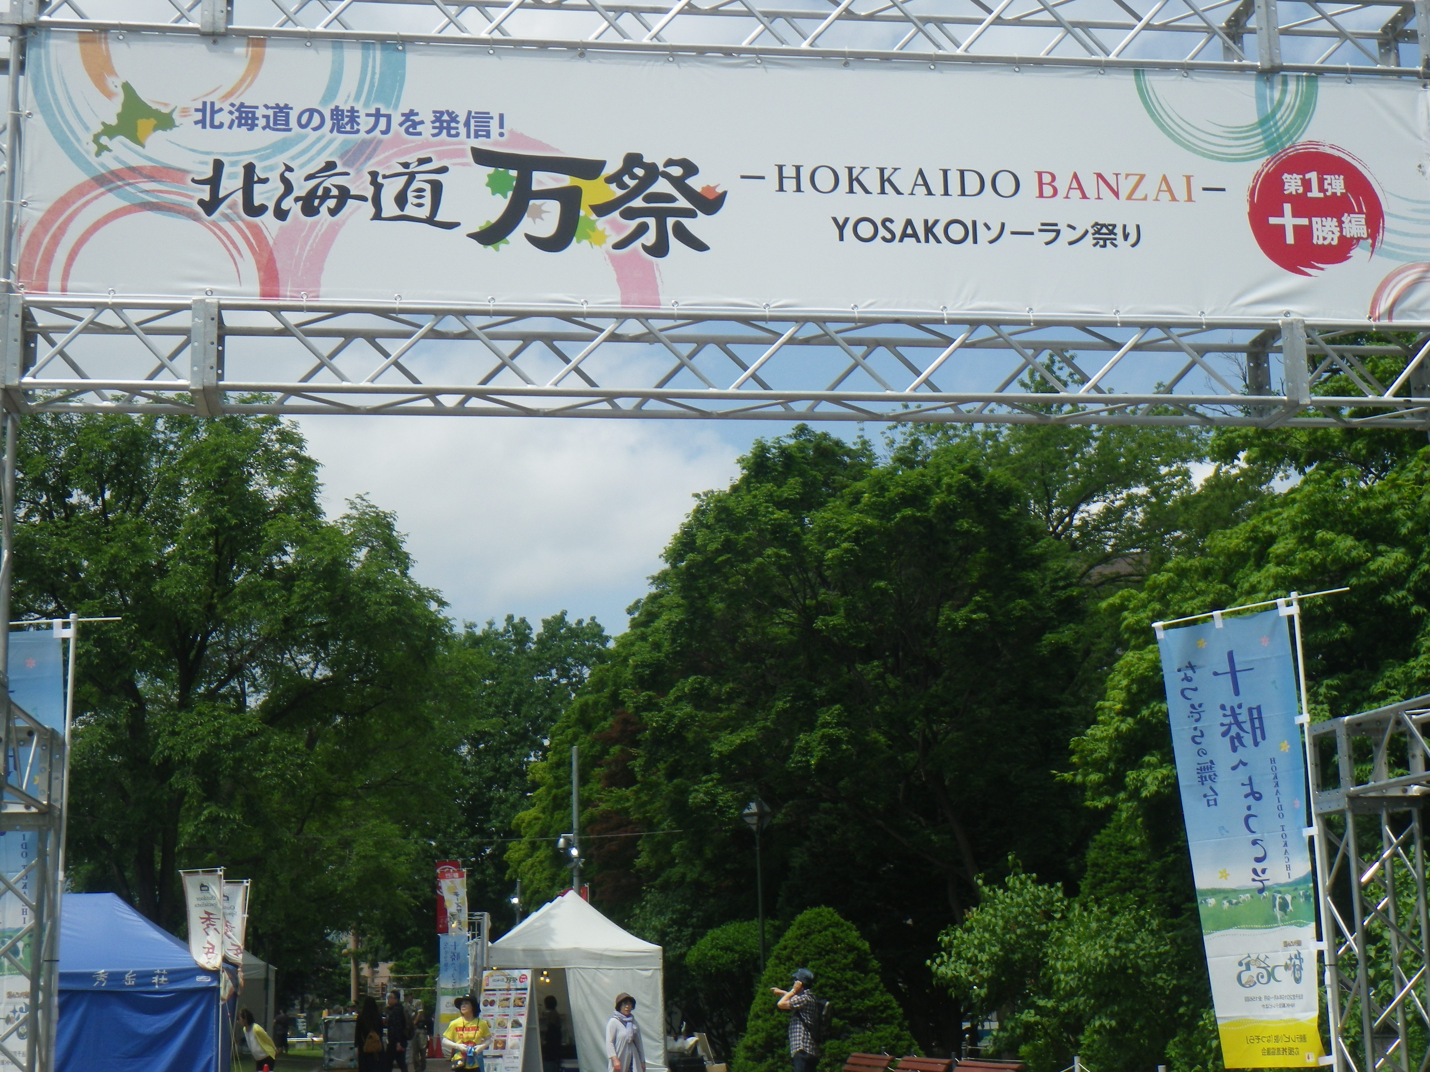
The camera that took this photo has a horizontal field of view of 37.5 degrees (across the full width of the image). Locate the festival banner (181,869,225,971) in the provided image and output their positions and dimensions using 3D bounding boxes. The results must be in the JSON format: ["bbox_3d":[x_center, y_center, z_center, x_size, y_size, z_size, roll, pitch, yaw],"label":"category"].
[{"bbox_3d":[-6.598,5.076,27.076,0.600,1.700,0.150,-5,-13,14],"label":"festival banner"}]

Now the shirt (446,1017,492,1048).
[{"bbox_3d":[-2.852,5.826,24.333,0.550,0.560,0.280,-2,-12,3],"label":"shirt"}]

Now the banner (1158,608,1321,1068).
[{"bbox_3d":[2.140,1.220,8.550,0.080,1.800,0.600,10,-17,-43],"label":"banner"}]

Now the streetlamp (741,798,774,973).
[{"bbox_3d":[0.782,6.787,35.362,0.450,4.760,0.450,-8,-14,29],"label":"streetlamp"}]

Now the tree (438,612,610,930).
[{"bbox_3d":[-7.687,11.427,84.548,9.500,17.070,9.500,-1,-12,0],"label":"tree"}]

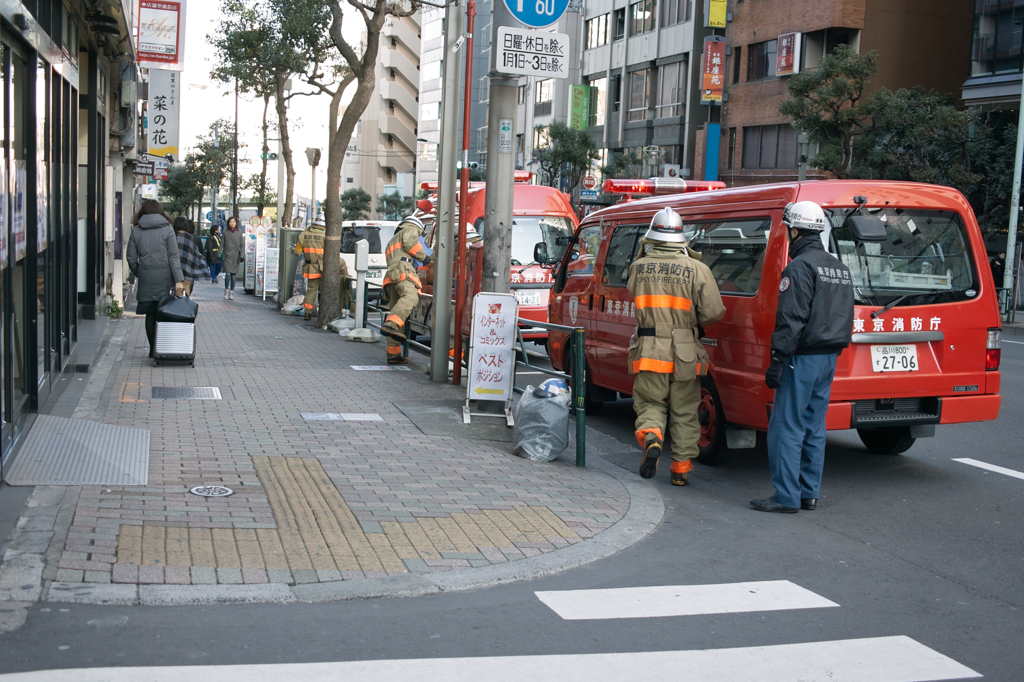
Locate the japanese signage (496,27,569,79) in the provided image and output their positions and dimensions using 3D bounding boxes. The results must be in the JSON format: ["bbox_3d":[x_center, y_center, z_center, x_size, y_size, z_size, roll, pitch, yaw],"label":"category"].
[{"bbox_3d":[0.162,-2.277,9.200,0.620,0.365,0.040,-1,8,-27],"label":"japanese signage"}]

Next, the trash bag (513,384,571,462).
[{"bbox_3d":[0.186,0.529,7.673,0.370,0.510,0.360,1,6,-16],"label":"trash bag"}]

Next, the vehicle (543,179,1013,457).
[{"bbox_3d":[1.714,-0.298,9.387,1.690,2.080,4.570,1,5,-18],"label":"vehicle"}]

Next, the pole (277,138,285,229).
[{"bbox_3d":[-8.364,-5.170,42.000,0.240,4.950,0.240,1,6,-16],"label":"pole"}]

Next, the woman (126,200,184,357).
[{"bbox_3d":[-3.696,-0.649,12.015,0.570,1.610,0.450,1,6,-16],"label":"woman"}]

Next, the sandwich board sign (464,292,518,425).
[{"bbox_3d":[-0.163,0.139,9.280,0.385,1.000,0.420,3,7,3],"label":"sandwich board sign"}]

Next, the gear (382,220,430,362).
[{"bbox_3d":[-1.215,-0.576,13.300,0.500,1.640,0.500,-1,8,-30],"label":"gear"}]

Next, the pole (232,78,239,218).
[{"bbox_3d":[-10.663,-6.620,45.000,0.160,7.140,0.160,1,6,-16],"label":"pole"}]

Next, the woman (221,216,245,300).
[{"bbox_3d":[-5.658,-1.660,23.600,0.500,1.660,0.340,1,7,-16],"label":"woman"}]

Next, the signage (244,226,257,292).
[{"bbox_3d":[-5.933,-1.898,26.500,0.320,1.570,0.220,1,7,-10],"label":"signage"}]

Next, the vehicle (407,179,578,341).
[{"bbox_3d":[-0.438,-1.026,16.379,1.700,2.260,4.700,1,5,-16],"label":"vehicle"}]

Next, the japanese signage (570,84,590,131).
[{"bbox_3d":[3.091,-10.616,53.000,0.830,2.050,0.300,0,7,-20],"label":"japanese signage"}]

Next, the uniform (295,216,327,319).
[{"bbox_3d":[-3.231,-1.218,19.109,0.630,1.740,0.550,1,6,-14],"label":"uniform"}]

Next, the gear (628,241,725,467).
[{"bbox_3d":[1.043,0.076,7.312,0.600,1.430,0.480,2,6,-8],"label":"gear"}]

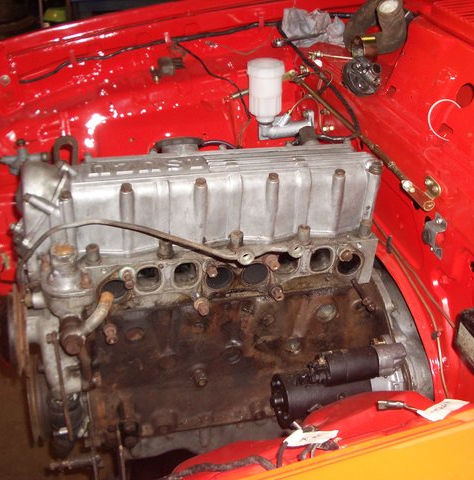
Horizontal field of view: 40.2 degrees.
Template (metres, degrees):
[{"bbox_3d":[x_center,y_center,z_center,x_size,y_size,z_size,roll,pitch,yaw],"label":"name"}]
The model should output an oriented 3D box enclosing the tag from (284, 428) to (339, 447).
[{"bbox_3d":[0.059,0.156,0.510,0.042,0.005,0.012,-9,53,-11],"label":"tag"}]

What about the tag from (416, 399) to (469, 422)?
[{"bbox_3d":[0.164,0.132,0.511,0.042,0.006,0.017,-20,69,-18],"label":"tag"}]

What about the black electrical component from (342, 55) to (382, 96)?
[{"bbox_3d":[0.224,-0.293,1.160,0.063,0.062,0.046,-11,32,-15],"label":"black electrical component"}]

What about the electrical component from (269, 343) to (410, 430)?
[{"bbox_3d":[0.154,0.215,0.962,0.185,0.110,0.085,-5,28,-14],"label":"electrical component"}]

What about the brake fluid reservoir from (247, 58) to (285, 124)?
[{"bbox_3d":[0.053,-0.269,1.170,0.066,0.110,0.066,-1,28,0],"label":"brake fluid reservoir"}]

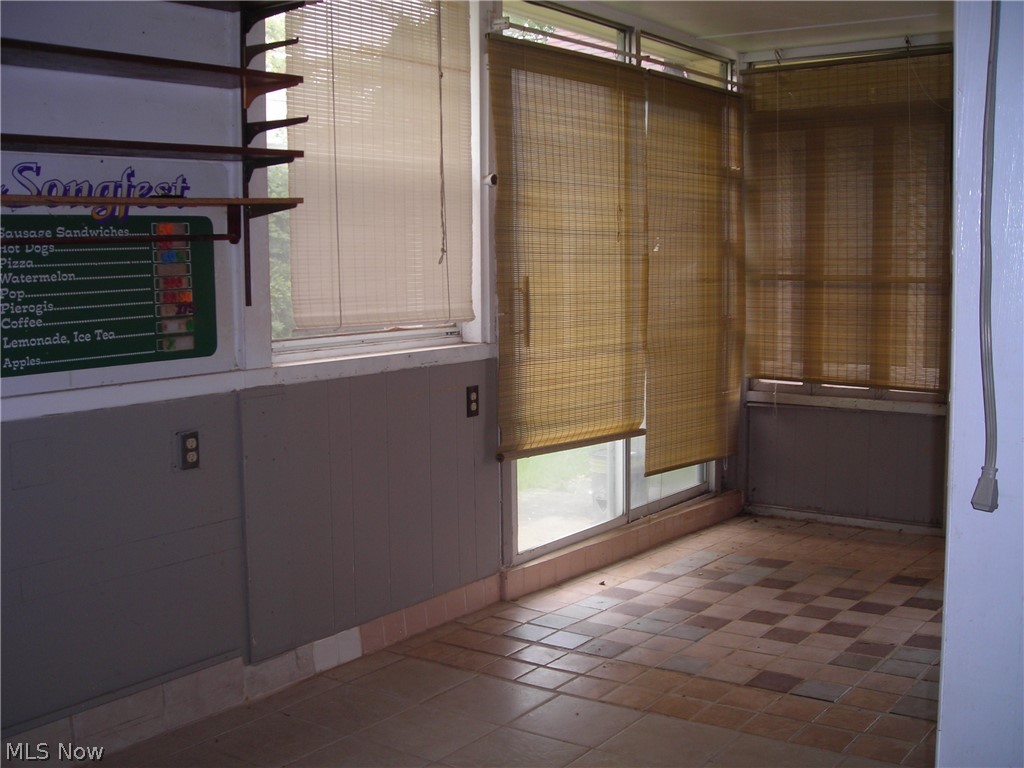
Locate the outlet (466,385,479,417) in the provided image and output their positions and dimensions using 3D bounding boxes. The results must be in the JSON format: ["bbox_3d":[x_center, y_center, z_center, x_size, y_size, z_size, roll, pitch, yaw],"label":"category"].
[{"bbox_3d":[-0.148,0.067,4.233,0.009,0.115,0.070,5,8,37],"label":"outlet"}]

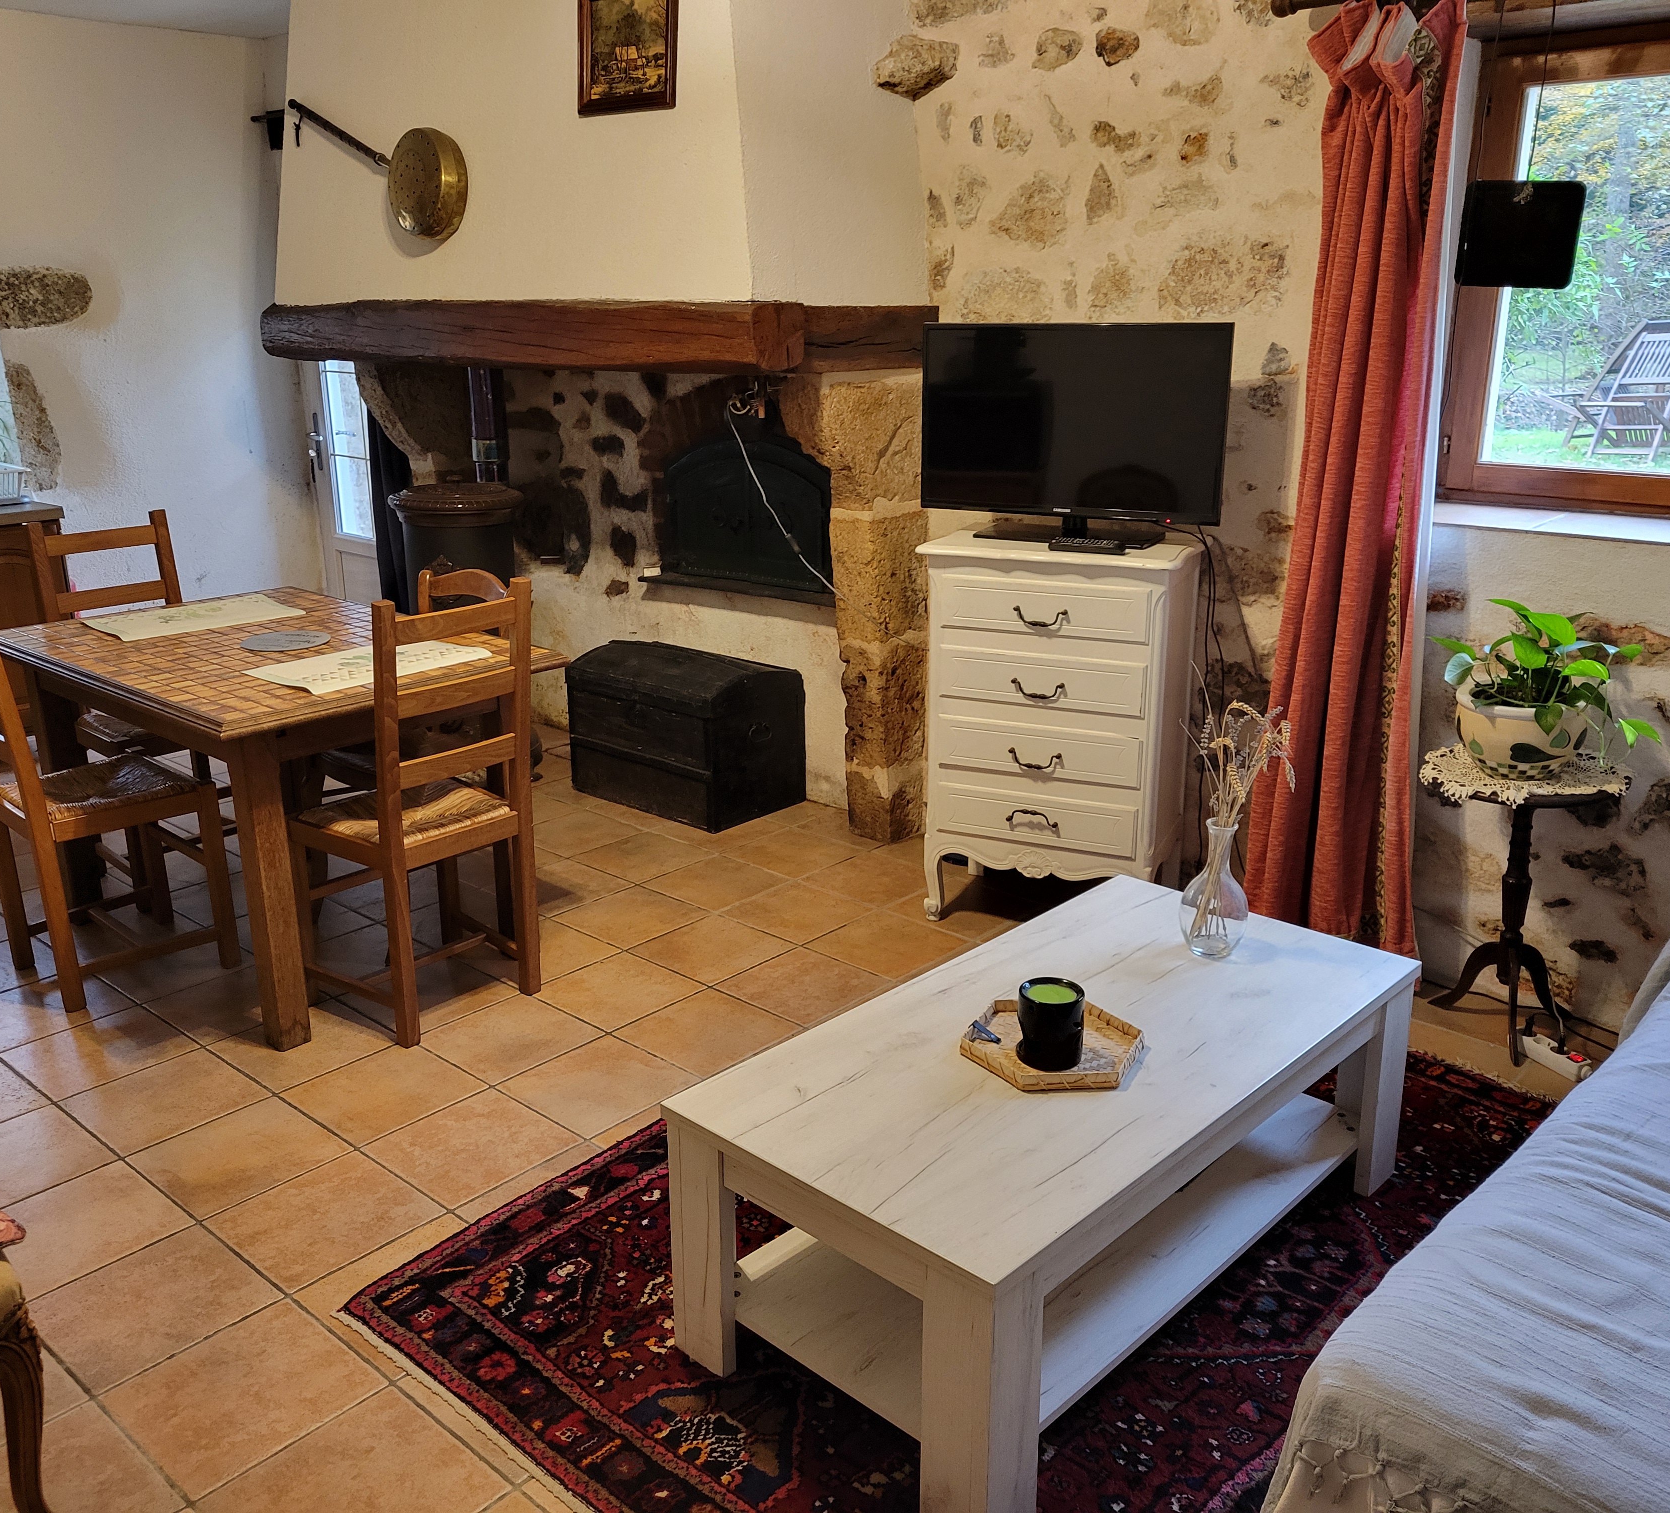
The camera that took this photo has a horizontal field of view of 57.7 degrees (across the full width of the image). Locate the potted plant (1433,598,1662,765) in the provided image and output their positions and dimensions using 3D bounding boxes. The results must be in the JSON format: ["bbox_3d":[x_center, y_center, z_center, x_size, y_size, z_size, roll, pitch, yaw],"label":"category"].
[{"bbox_3d":[1.432,-0.135,3.052,0.420,0.340,0.350,14,23,40],"label":"potted plant"}]

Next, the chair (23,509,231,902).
[{"bbox_3d":[-1.833,-0.140,4.092,0.435,0.982,0.415,14,23,40],"label":"chair"}]

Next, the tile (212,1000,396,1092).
[{"bbox_3d":[-1.147,0.626,3.280,0.292,0.010,0.292,15,23,40],"label":"tile"}]

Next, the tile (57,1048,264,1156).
[{"bbox_3d":[-1.347,0.695,3.056,0.300,0.010,0.300,14,23,40],"label":"tile"}]

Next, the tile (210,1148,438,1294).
[{"bbox_3d":[-0.882,0.805,2.627,0.296,0.010,0.296,15,23,40],"label":"tile"}]

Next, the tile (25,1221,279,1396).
[{"bbox_3d":[-1.085,0.874,2.413,0.296,0.010,0.296,15,23,40],"label":"tile"}]

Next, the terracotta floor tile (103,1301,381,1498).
[{"bbox_3d":[-0.876,0.945,2.251,0.292,0.010,0.292,15,23,40],"label":"terracotta floor tile"}]

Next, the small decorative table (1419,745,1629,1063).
[{"bbox_3d":[1.431,0.312,3.203,0.390,0.585,0.390,-1,17,0],"label":"small decorative table"}]

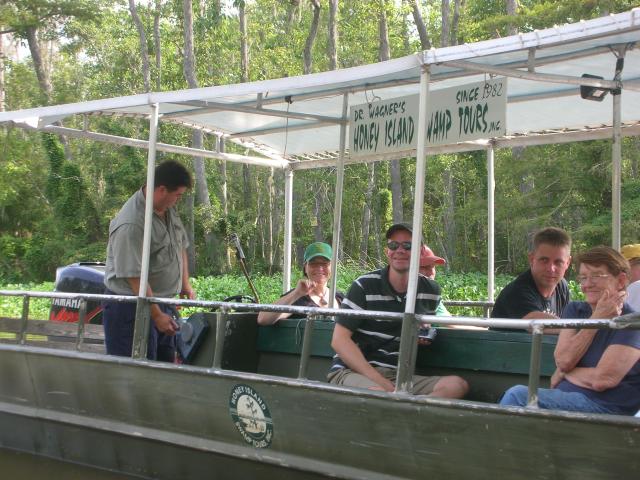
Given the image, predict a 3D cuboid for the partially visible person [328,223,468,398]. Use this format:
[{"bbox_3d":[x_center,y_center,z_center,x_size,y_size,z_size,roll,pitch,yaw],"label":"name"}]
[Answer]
[{"bbox_3d":[0.385,0.565,6.550,0.620,1.280,0.800,2,-1,-25],"label":"partially visible person"}]

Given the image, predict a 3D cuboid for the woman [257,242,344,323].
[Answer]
[{"bbox_3d":[-0.035,0.610,7.400,0.580,1.200,0.680,2,-1,-19],"label":"woman"}]

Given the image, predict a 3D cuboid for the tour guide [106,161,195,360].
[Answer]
[{"bbox_3d":[-0.940,0.420,7.400,0.460,1.680,0.580,0,-2,44],"label":"tour guide"}]

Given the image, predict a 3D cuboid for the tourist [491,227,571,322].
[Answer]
[{"bbox_3d":[1.000,0.570,6.150,0.550,1.260,0.750,3,-2,-41],"label":"tourist"}]

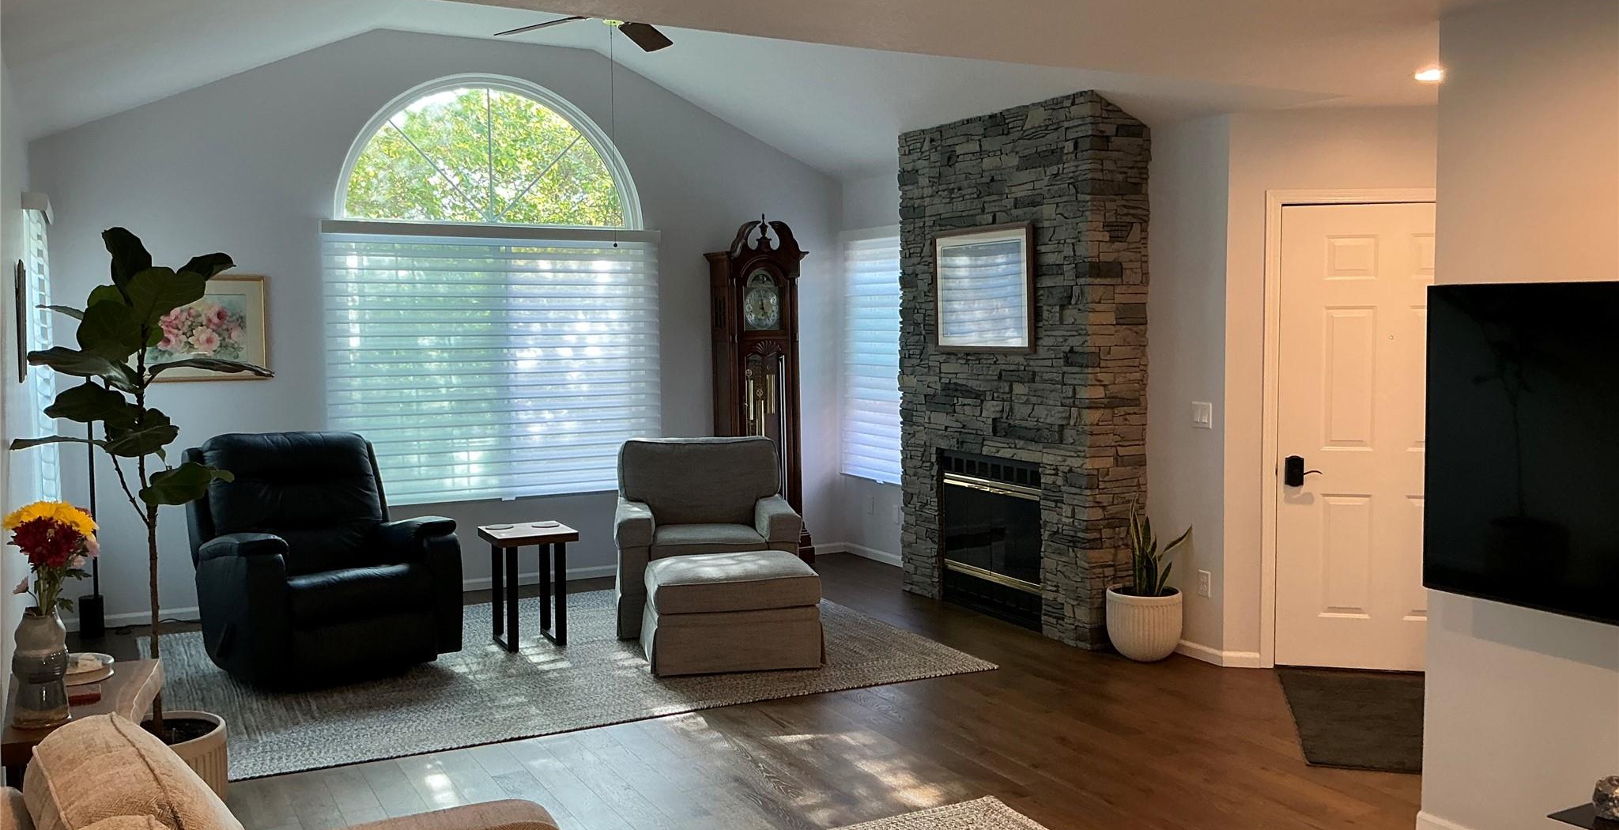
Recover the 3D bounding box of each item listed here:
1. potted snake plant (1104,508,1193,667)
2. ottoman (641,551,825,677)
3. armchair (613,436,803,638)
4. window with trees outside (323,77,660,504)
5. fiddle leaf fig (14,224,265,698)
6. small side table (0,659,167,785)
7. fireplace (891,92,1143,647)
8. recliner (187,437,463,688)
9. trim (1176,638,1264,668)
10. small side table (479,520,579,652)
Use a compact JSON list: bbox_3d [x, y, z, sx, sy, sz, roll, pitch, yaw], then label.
[{"bbox_3d":[1.551,0.750,6.010,0.350,0.726,0.350,0,4,0],"label":"potted snake plant"},{"bbox_3d":[-0.363,0.887,5.998,0.745,0.450,0.570,-1,4,-12],"label":"ottoman"},{"bbox_3d":[-0.575,0.606,6.855,0.890,0.900,0.900,-1,4,-12],"label":"armchair"},{"bbox_3d":[-1.753,-0.721,7.513,1.950,2.420,0.140,-3,4,-28],"label":"window with trees outside"},{"bbox_3d":[-1.999,0.326,3.972,0.740,1.750,0.700,-3,4,-28],"label":"fiddle leaf fig"},{"bbox_3d":[-1.893,1.027,3.455,0.370,0.580,0.750,-3,4,-28],"label":"small side table"},{"bbox_3d":[1.053,-0.242,6.795,0.370,2.570,1.610,-3,4,-28],"label":"fireplace"},{"bbox_3d":[-2.229,0.622,5.944,0.910,1.020,0.920,-4,5,-40],"label":"recliner"},{"bbox_3d":[1.824,1.079,5.929,0.098,0.075,0.439,-4,5,-43],"label":"trim"},{"bbox_3d":[-1.363,0.829,6.350,0.380,0.550,0.435,-3,4,-28],"label":"small side table"}]

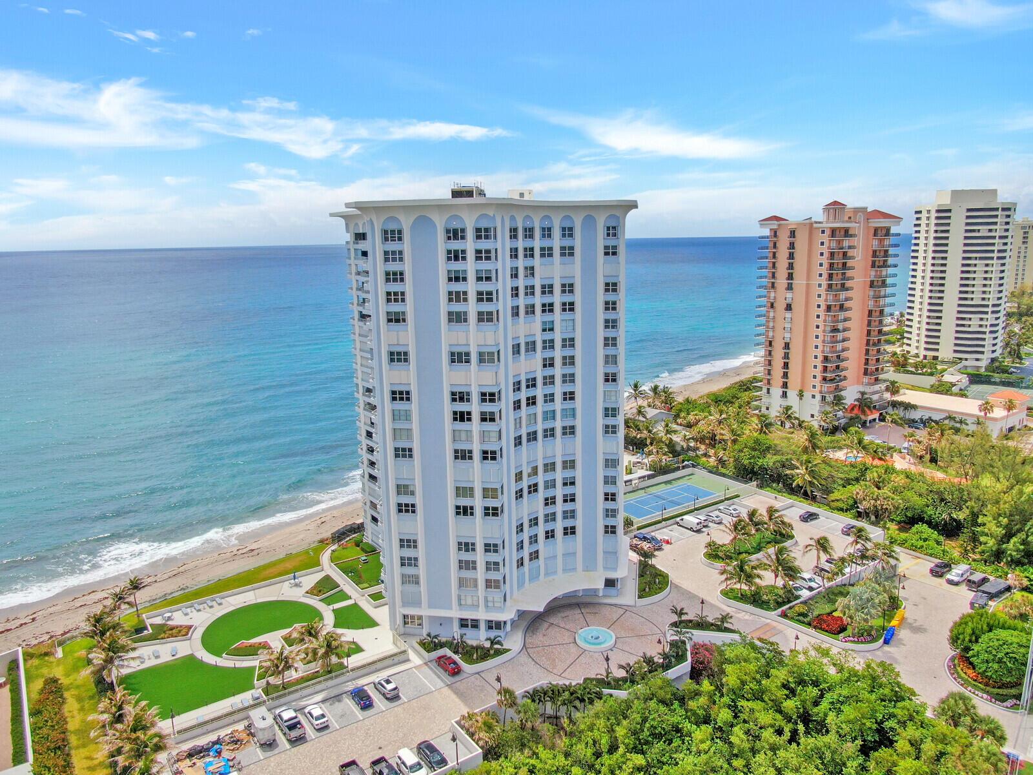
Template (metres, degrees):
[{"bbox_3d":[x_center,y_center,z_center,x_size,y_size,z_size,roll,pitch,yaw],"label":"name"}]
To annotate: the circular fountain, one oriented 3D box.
[{"bbox_3d":[11.178,35.519,101.135,5.700,0.800,5.700,-1,12,0],"label":"circular fountain"}]

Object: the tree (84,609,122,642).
[{"bbox_3d":[-62.214,36.621,107.735,5.800,7.200,5.800,-1,12,0],"label":"tree"}]

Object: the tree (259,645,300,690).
[{"bbox_3d":[-30.106,35.874,91.244,4.980,5.780,4.980,-5,13,-20],"label":"tree"}]

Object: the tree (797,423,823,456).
[{"bbox_3d":[82.313,15.571,200.083,7.200,11.500,7.200,-1,12,0],"label":"tree"}]

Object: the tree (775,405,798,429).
[{"bbox_3d":[79.487,8.715,211.334,7.000,7.300,6.800,-1,12,0],"label":"tree"}]

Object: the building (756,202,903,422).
[{"bbox_3d":[95.846,-23.184,221.122,33.500,66.000,27.000,-11,15,-39],"label":"building"}]

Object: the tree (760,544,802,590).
[{"bbox_3d":[42.505,29.059,115.490,6.360,7.220,6.360,3,13,21],"label":"tree"}]

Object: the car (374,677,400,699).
[{"bbox_3d":[-17.449,40.300,96.965,1.840,1.600,4.600,-9,14,-34],"label":"car"}]

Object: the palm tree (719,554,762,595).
[{"bbox_3d":[37.206,30.992,118.255,7.000,7.500,7.000,-1,12,0],"label":"palm tree"}]

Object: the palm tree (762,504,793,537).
[{"bbox_3d":[49.269,25.344,135.404,5.460,6.120,5.460,3,13,20],"label":"palm tree"}]

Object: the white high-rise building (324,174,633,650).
[{"bbox_3d":[-5.994,0.353,119.048,45.000,63.000,44.000,-8,14,-30],"label":"white high-rise building"}]

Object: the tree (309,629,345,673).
[{"bbox_3d":[-24.530,34.196,92.719,5.000,6.200,5.000,-1,12,0],"label":"tree"}]

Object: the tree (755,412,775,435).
[{"bbox_3d":[71.327,10.809,203.770,5.900,7.000,5.900,-1,12,0],"label":"tree"}]

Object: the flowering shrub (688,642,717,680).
[{"bbox_3d":[26.765,39.658,102.619,4.000,6.850,4.000,-9,14,-34],"label":"flowering shrub"}]

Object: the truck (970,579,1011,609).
[{"bbox_3d":[73.413,32.217,111.320,7.300,2.000,2.050,-10,14,-35],"label":"truck"}]

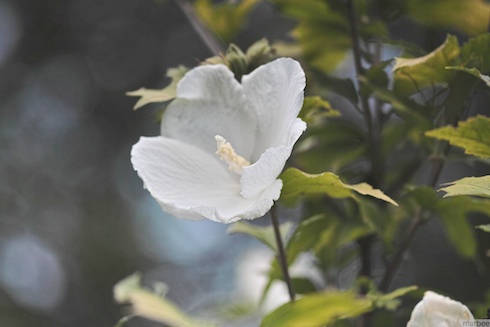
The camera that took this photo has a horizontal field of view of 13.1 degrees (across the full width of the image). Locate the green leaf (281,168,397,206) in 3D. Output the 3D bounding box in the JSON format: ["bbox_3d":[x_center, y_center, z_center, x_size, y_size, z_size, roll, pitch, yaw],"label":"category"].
[{"bbox_3d":[0.044,0.012,1.030,0.060,0.019,0.030,9,8,6],"label":"green leaf"}]

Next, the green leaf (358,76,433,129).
[{"bbox_3d":[0.077,-0.031,1.090,0.045,0.016,0.024,35,0,0],"label":"green leaf"}]

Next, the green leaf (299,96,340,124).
[{"bbox_3d":[0.036,-0.026,1.050,0.025,0.015,0.020,1,6,7],"label":"green leaf"}]

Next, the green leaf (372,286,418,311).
[{"bbox_3d":[0.072,0.065,1.030,0.022,0.011,0.015,-17,0,0],"label":"green leaf"}]

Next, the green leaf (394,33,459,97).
[{"bbox_3d":[0.089,-0.048,1.050,0.035,0.028,0.026,-6,18,-20],"label":"green leaf"}]

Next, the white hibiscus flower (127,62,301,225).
[{"bbox_3d":[-0.012,-0.010,1.000,0.078,0.076,0.055,-32,-36,14],"label":"white hibiscus flower"}]

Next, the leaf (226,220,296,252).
[{"bbox_3d":[0.008,0.036,1.060,0.034,0.016,0.024,-1,6,-10],"label":"leaf"}]

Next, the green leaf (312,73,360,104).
[{"bbox_3d":[0.047,-0.038,1.100,0.028,0.016,0.022,17,0,0],"label":"green leaf"}]

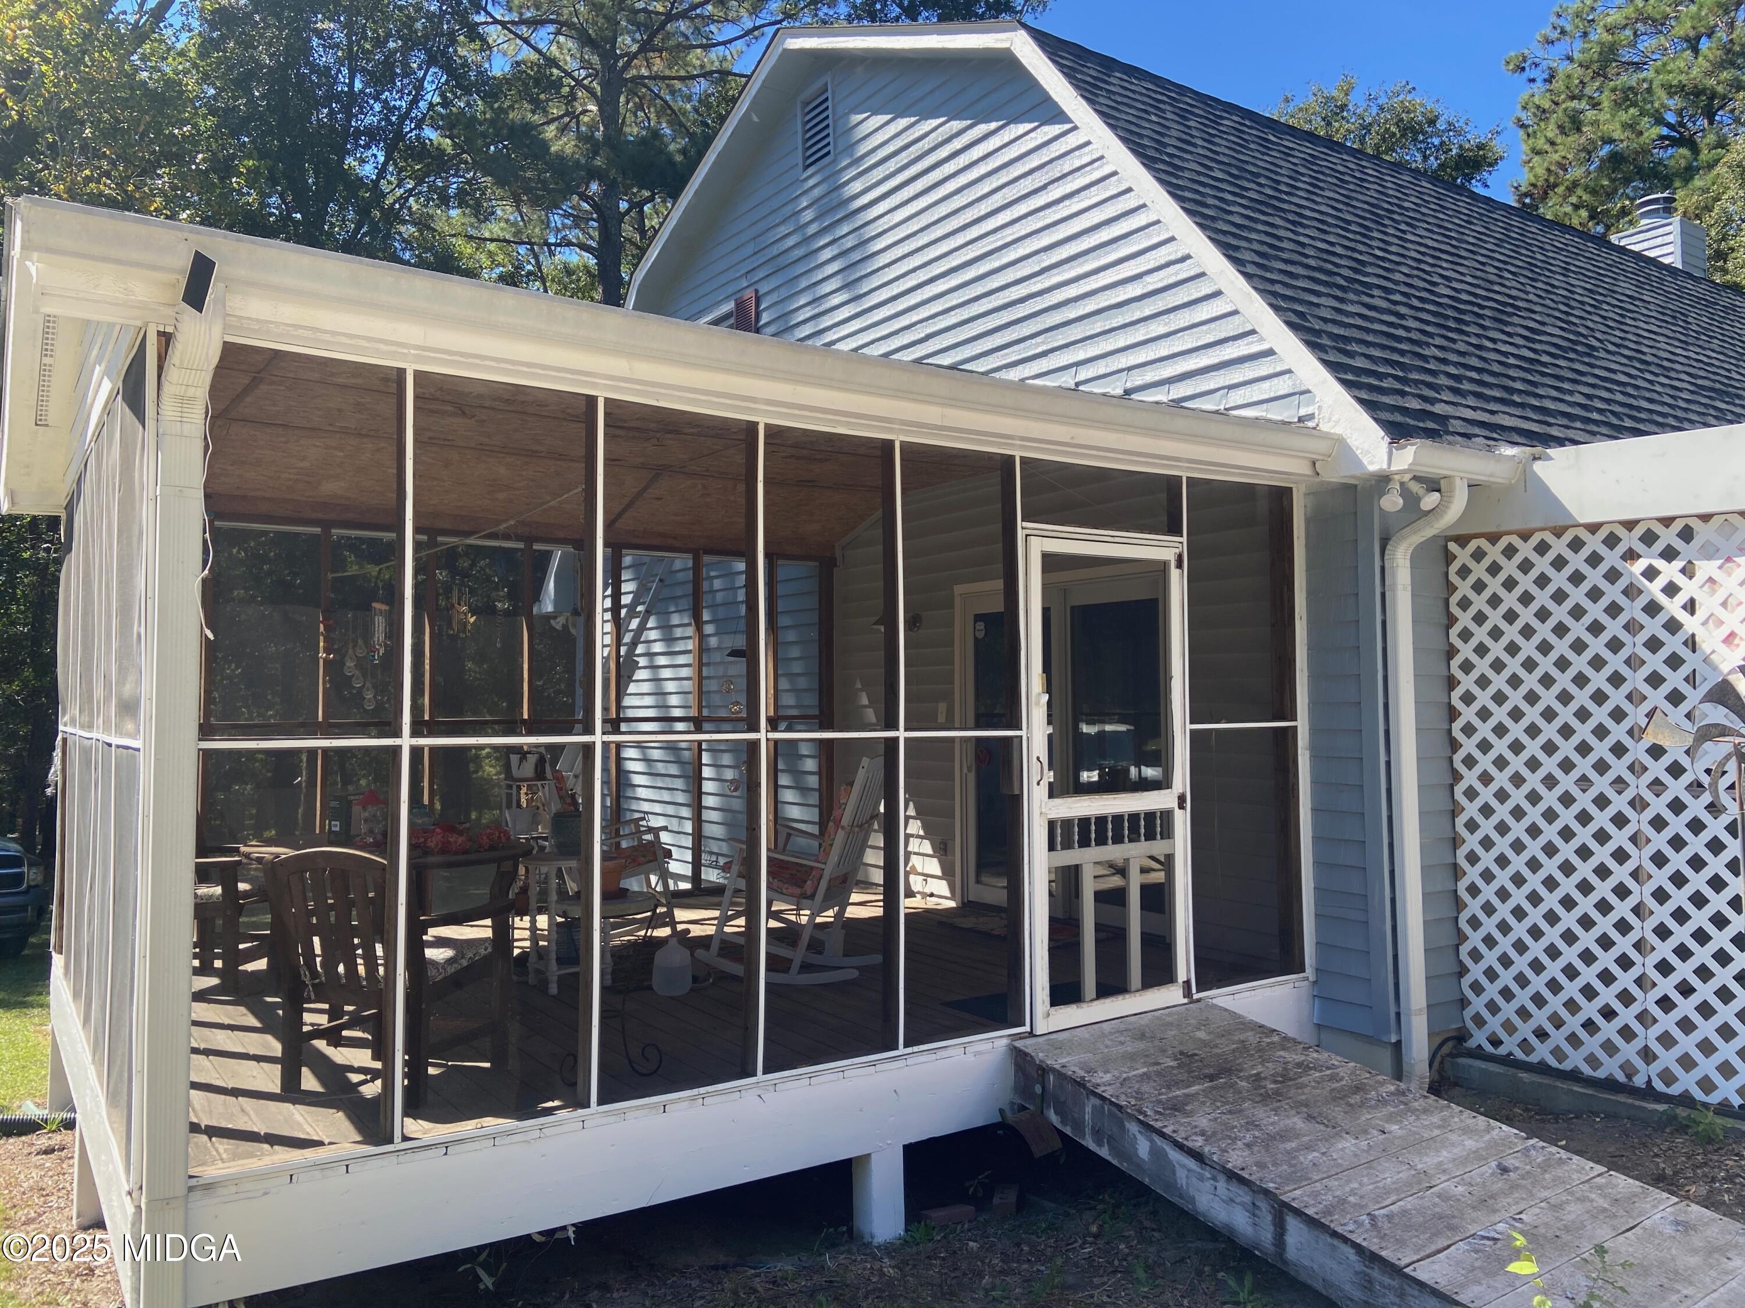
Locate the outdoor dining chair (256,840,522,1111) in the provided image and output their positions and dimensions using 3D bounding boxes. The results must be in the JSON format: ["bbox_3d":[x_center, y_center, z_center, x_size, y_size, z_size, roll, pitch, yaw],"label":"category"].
[{"bbox_3d":[-1.672,1.068,4.561,0.618,0.863,0.623,-1,-3,20],"label":"outdoor dining chair"}]

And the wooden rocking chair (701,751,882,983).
[{"bbox_3d":[-0.373,1.024,6.468,0.887,1.101,0.657,-1,-3,18],"label":"wooden rocking chair"}]

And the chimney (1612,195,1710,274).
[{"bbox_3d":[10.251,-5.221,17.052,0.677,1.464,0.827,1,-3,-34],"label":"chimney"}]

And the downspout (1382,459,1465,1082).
[{"bbox_3d":[2.504,0.612,5.866,0.110,2.759,0.319,1,-3,-34],"label":"downspout"}]

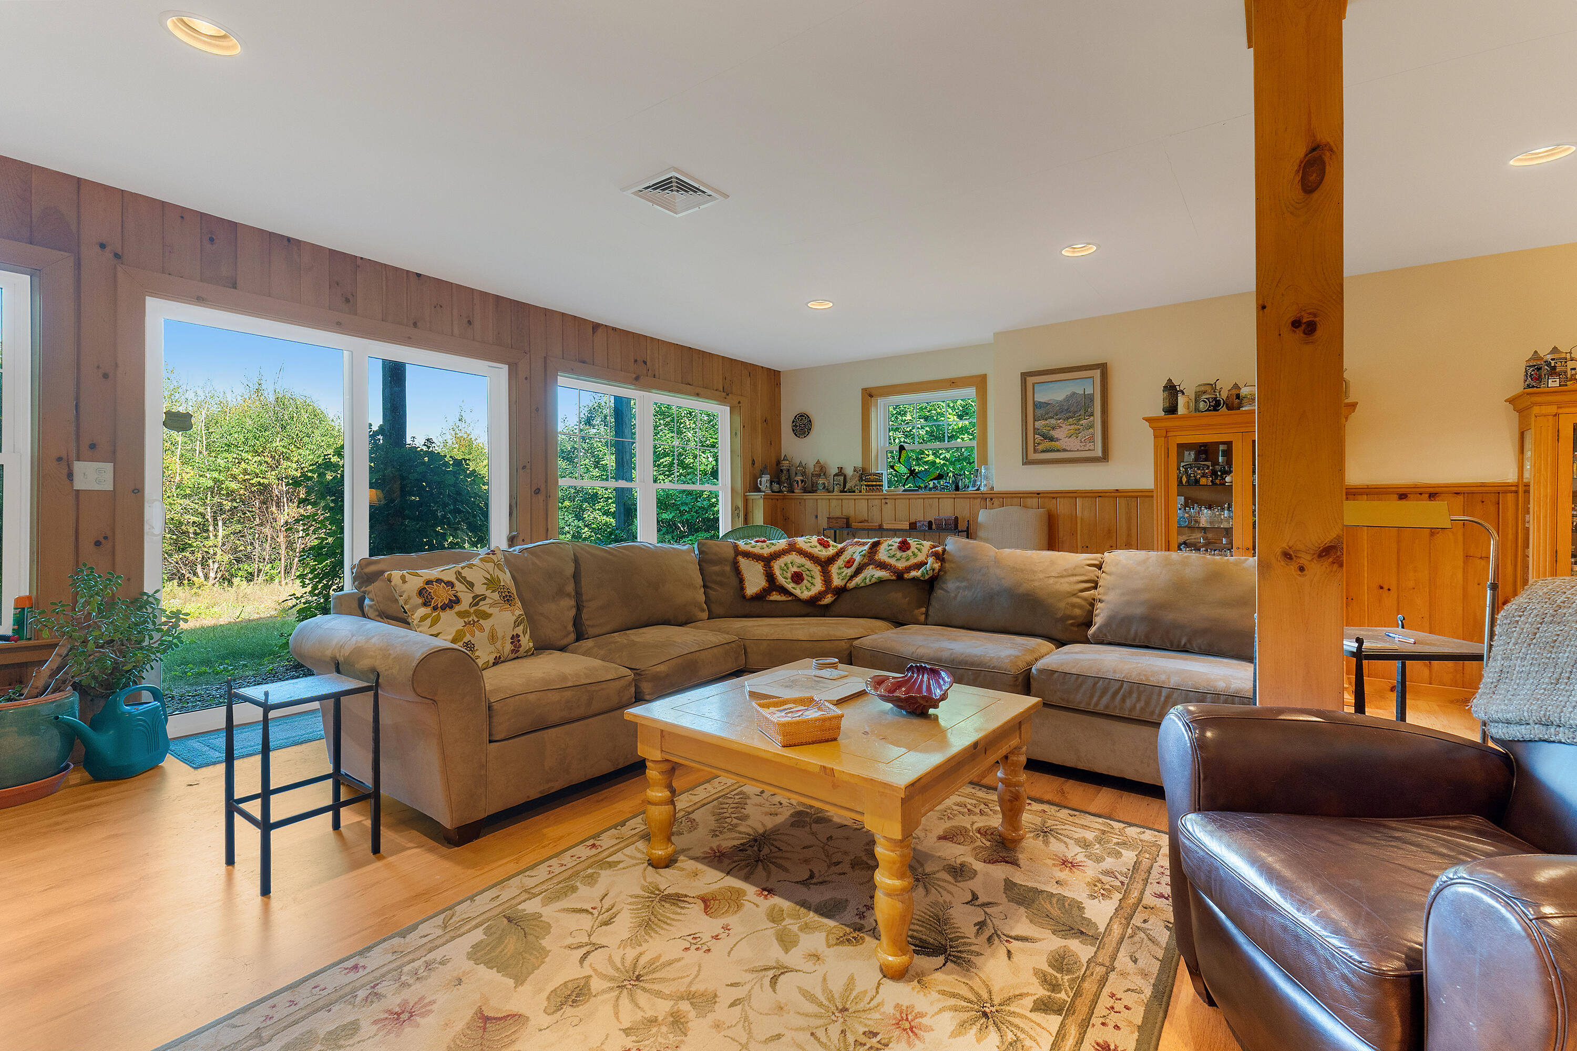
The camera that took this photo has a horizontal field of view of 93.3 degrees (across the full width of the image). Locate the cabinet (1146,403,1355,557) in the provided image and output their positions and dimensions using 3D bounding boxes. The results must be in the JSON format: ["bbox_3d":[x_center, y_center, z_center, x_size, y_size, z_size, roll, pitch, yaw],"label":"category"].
[{"bbox_3d":[2.817,0.133,4.601,1.080,1.620,0.410,0,1,35],"label":"cabinet"}]

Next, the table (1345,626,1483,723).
[{"bbox_3d":[2.185,0.676,2.724,0.560,0.590,0.540,0,1,0],"label":"table"}]

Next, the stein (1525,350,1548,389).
[{"bbox_3d":[3.798,-0.772,3.785,0.105,0.210,0.100,0,1,35],"label":"stein"}]

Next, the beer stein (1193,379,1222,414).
[{"bbox_3d":[2.624,-0.788,4.665,0.150,0.220,0.130,0,1,35],"label":"beer stein"}]

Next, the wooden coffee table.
[{"bbox_3d":[0.152,0.760,2.227,0.910,0.445,0.910,1,1,38],"label":"wooden coffee table"}]

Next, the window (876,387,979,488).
[{"bbox_3d":[1.246,-0.724,6.657,1.000,0.950,0.100,0,1,35],"label":"window"}]

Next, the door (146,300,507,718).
[{"bbox_3d":[-2.374,-0.035,4.118,0.120,1.990,1.840,0,1,35],"label":"door"}]

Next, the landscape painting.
[{"bbox_3d":[2.005,-0.803,5.454,0.615,0.710,0.040,0,1,35],"label":"landscape painting"}]

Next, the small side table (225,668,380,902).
[{"bbox_3d":[-1.437,0.716,2.205,0.290,0.540,0.300,0,1,35],"label":"small side table"}]

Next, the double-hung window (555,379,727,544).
[{"bbox_3d":[-1.108,-0.321,6.098,0.100,1.490,2.000,0,1,35],"label":"double-hung window"}]

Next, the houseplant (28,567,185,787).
[{"bbox_3d":[-2.719,0.577,2.980,0.450,0.800,0.500,0,1,35],"label":"houseplant"}]

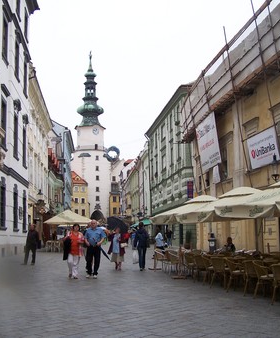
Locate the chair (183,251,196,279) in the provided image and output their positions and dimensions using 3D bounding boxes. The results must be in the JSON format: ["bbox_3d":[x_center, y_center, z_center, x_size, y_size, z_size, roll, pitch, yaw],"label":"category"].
[{"bbox_3d":[1.606,2.887,14.628,0.550,0.765,0.550,-4,-8,22],"label":"chair"}]

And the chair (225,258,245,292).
[{"bbox_3d":[2.204,2.461,11.654,0.540,0.800,0.510,0,-7,-8],"label":"chair"}]

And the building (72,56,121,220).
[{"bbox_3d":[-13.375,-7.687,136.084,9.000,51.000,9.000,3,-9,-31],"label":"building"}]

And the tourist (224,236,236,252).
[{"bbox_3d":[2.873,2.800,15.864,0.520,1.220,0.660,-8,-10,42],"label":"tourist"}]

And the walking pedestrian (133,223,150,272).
[{"bbox_3d":[0.048,2.851,18.272,0.550,1.770,0.400,0,-7,-5],"label":"walking pedestrian"}]

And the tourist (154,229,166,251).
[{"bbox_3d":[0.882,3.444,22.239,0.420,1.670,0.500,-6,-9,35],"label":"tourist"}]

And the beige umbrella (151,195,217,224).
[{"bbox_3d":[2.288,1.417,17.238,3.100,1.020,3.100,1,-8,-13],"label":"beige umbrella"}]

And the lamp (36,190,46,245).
[{"bbox_3d":[-7.012,3.605,34.733,0.700,4.200,0.700,0,-7,-10],"label":"lamp"}]

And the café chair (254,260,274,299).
[{"bbox_3d":[2.594,2.347,10.657,0.540,0.800,0.510,0,-7,-8],"label":"café chair"}]

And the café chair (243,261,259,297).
[{"bbox_3d":[2.528,2.399,11.002,0.510,0.800,0.540,-2,-7,8],"label":"café chair"}]

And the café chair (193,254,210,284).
[{"bbox_3d":[1.774,2.789,13.933,0.510,0.800,0.540,-2,-7,8],"label":"café chair"}]

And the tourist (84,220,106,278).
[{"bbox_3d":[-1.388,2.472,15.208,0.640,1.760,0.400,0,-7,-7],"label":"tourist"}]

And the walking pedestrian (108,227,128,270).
[{"bbox_3d":[-0.853,3.062,18.981,0.700,1.630,0.450,-1,-7,0],"label":"walking pedestrian"}]

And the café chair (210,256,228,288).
[{"bbox_3d":[2.106,2.589,12.428,0.550,0.765,0.550,-7,-9,38],"label":"café chair"}]

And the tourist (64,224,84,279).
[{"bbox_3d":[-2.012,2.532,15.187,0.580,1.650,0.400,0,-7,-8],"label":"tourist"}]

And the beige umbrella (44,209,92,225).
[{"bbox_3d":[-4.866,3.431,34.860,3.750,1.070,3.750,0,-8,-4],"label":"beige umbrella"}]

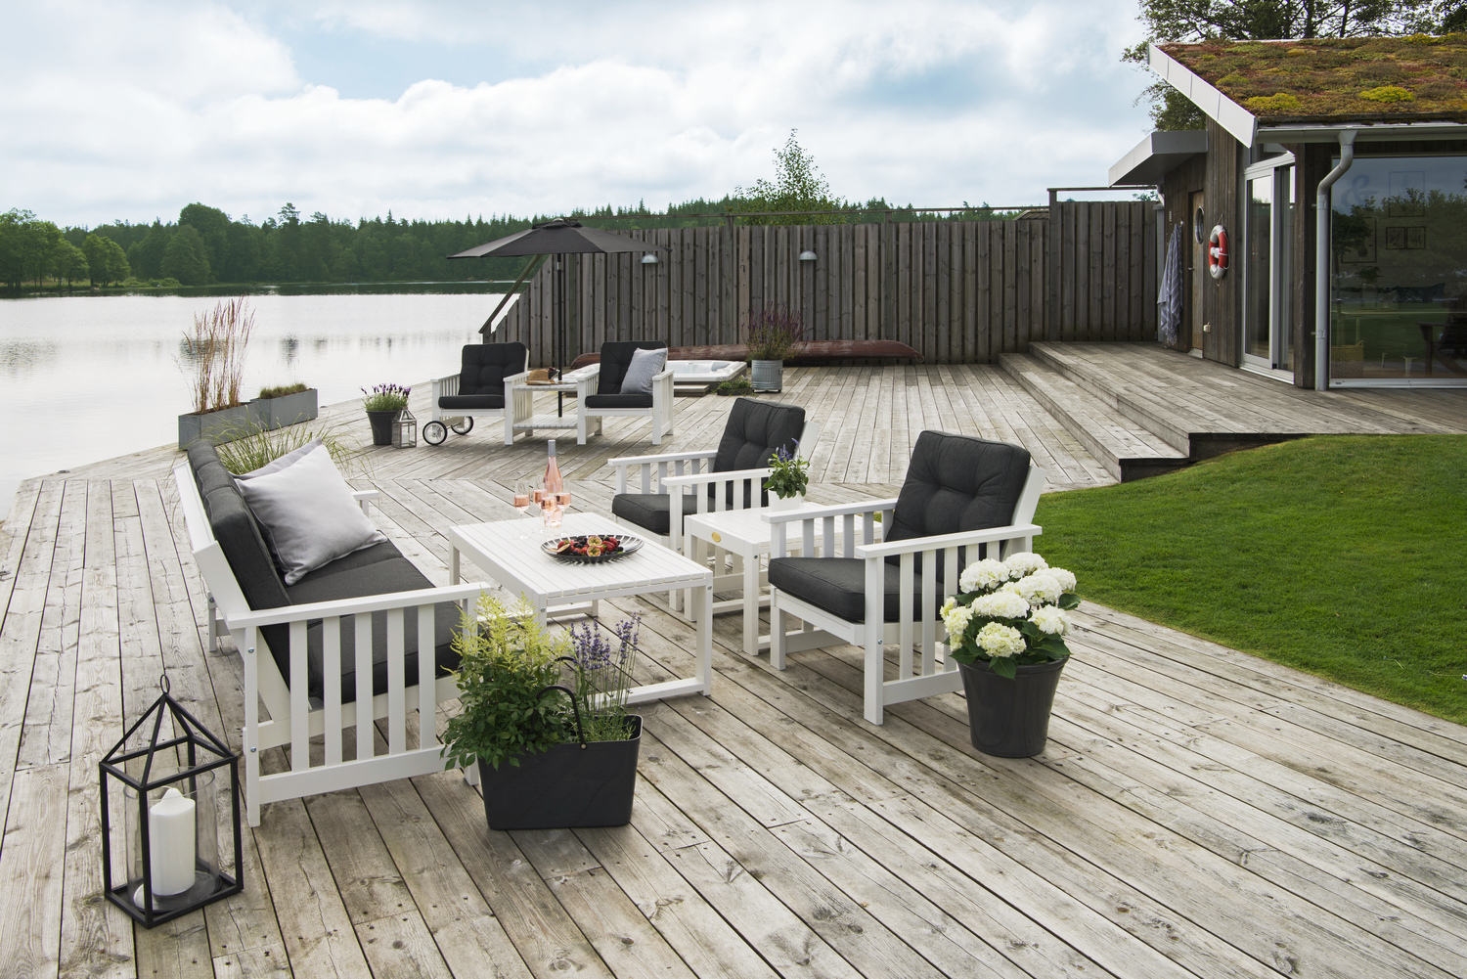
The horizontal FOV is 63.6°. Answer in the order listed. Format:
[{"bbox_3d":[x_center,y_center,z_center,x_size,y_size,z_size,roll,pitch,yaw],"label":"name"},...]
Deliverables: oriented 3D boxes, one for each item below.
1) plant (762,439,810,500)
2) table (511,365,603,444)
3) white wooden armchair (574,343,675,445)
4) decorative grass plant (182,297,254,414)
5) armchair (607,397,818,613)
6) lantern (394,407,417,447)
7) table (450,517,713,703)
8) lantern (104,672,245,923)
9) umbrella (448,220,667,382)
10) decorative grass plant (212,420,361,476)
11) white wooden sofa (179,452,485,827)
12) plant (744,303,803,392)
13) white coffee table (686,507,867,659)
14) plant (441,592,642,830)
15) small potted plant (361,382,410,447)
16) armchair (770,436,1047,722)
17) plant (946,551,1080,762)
[{"bbox_3d":[0.225,-0.076,5.014,0.195,0.279,0.189,0,11,3],"label":"plant"},{"bbox_3d":[-1.586,-0.713,10.622,0.580,0.505,0.700,1,9,6],"label":"table"},{"bbox_3d":[-0.888,-0.816,9.922,0.695,0.841,0.768,1,11,4],"label":"white wooden armchair"},{"bbox_3d":[-4.487,-1.183,10.295,0.580,1.000,0.680,-1,9,-3],"label":"decorative grass plant"},{"bbox_3d":[-0.082,0.031,5.409,0.768,0.841,0.680,-5,12,-26],"label":"armchair"},{"bbox_3d":[-2.682,-0.513,9.707,0.144,0.332,0.144,-6,12,-28],"label":"lantern"},{"bbox_3d":[-0.598,0.430,4.379,0.606,0.439,1.103,-6,12,-27],"label":"table"},{"bbox_3d":[-1.293,0.696,2.737,0.205,0.504,0.205,8,12,39],"label":"lantern"},{"bbox_3d":[-1.562,-1.489,10.622,1.970,1.920,1.950,1,9,6],"label":"umbrella"},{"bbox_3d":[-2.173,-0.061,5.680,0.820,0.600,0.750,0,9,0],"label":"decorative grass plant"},{"bbox_3d":[-1.378,0.323,3.881,0.750,0.836,1.641,-5,12,-26],"label":"white wooden sofa"},{"bbox_3d":[0.520,-1.847,15.293,0.740,1.120,0.700,0,9,0],"label":"plant"},{"bbox_3d":[0.207,0.343,4.837,0.627,0.439,0.533,-6,12,-29],"label":"white coffee table"},{"bbox_3d":[-0.502,0.583,3.158,0.515,0.590,0.320,-1,11,-3],"label":"plant"},{"bbox_3d":[-2.917,-0.629,9.847,0.396,0.508,0.384,-3,11,-16],"label":"small potted plant"},{"bbox_3d":[0.636,0.262,4.274,0.828,0.828,0.664,-5,11,-29],"label":"armchair"},{"bbox_3d":[0.848,0.488,3.621,0.400,0.580,0.400,0,9,0],"label":"plant"}]

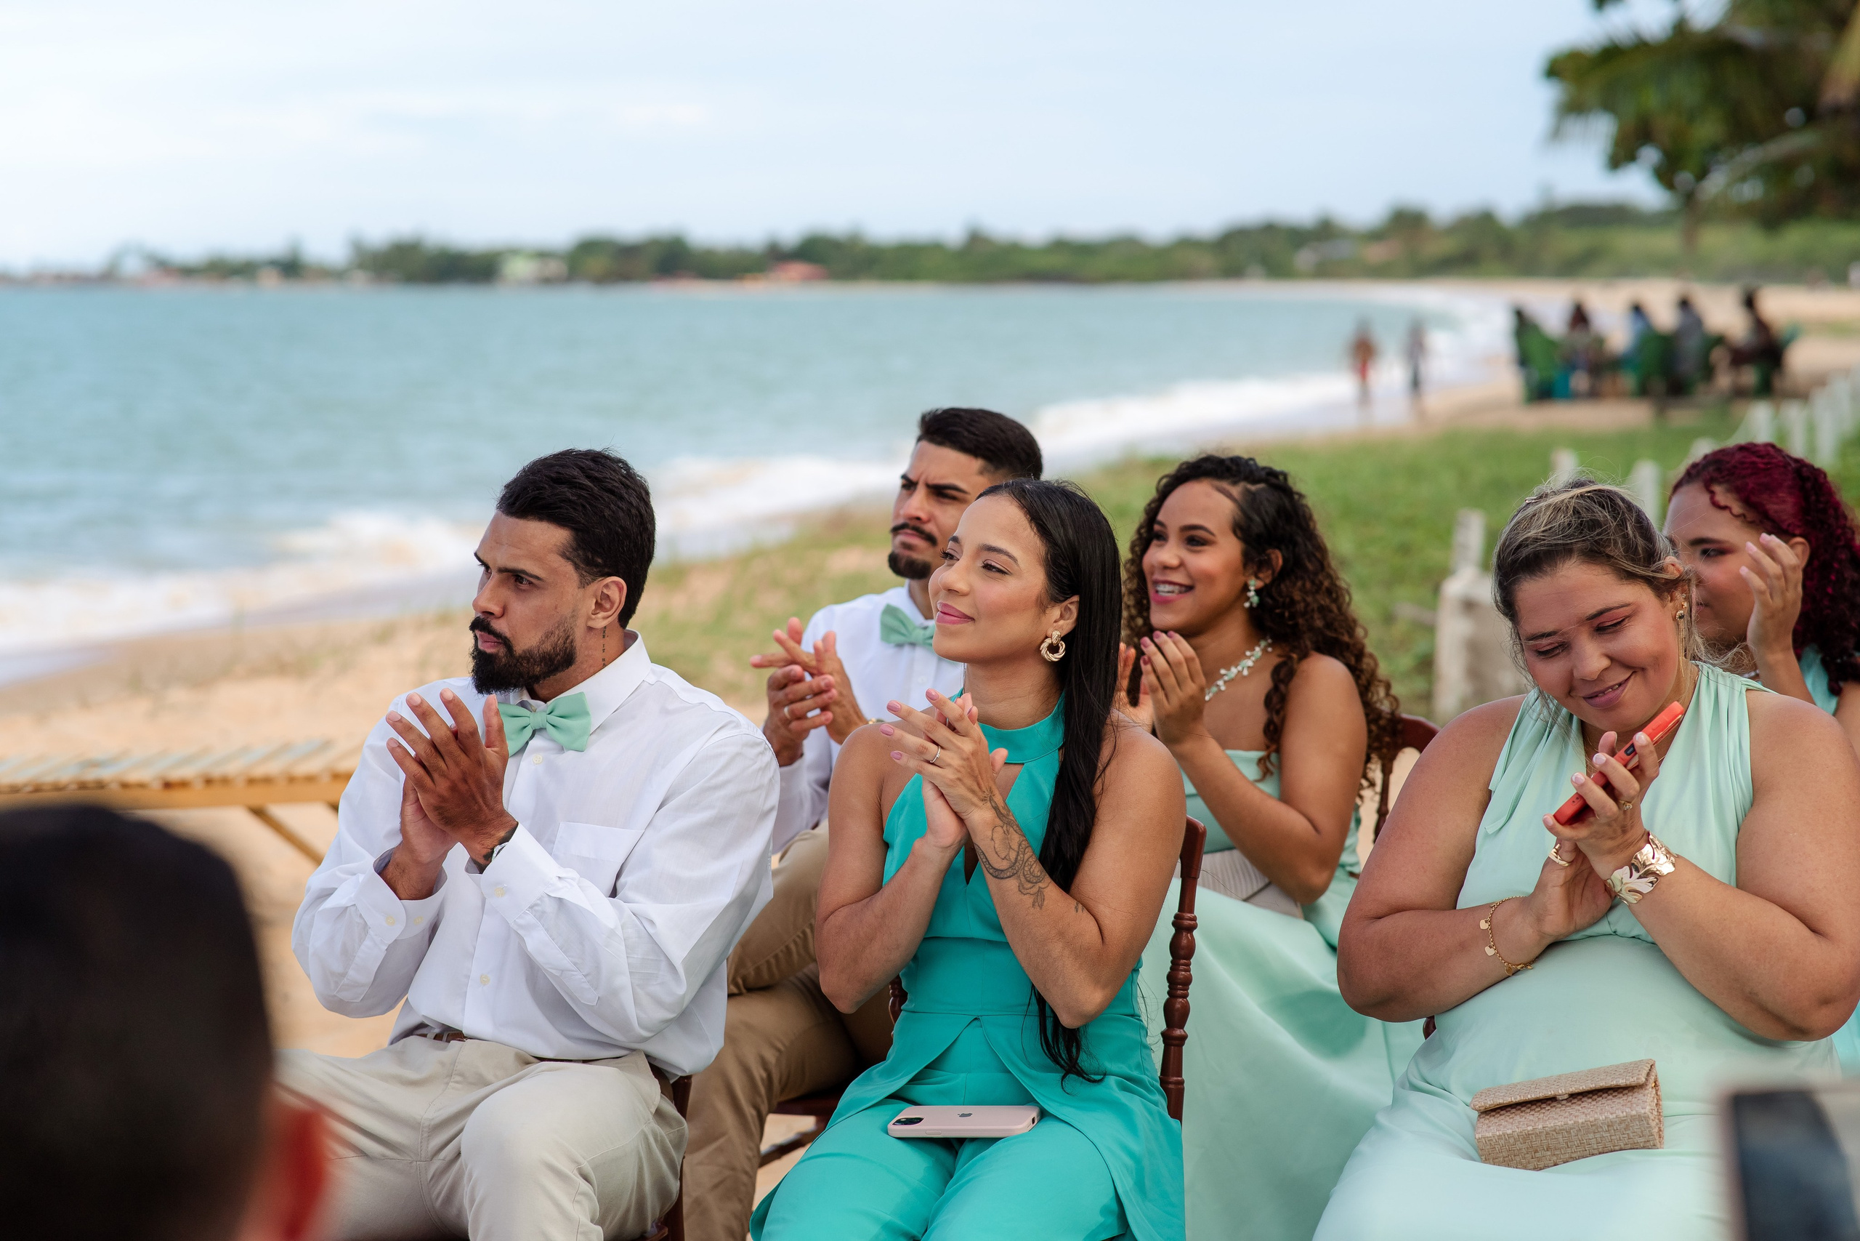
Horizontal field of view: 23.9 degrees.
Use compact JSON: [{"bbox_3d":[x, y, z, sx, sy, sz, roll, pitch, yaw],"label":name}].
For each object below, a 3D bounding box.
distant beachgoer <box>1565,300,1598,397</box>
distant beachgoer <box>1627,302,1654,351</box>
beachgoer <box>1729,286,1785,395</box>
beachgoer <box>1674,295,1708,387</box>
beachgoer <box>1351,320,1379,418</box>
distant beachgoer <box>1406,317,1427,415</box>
[{"bbox_3d":[8.460,-3.520,57.000,0.550,1.253,0.800,0,4,6],"label":"distant beachgoer"},{"bbox_3d":[9.214,-3.520,57.000,0.800,1.216,0.500,3,5,30],"label":"distant beachgoer"},{"bbox_3d":[10.459,-3.528,55.500,0.780,1.349,0.520,0,4,6],"label":"beachgoer"},{"bbox_3d":[9.682,-3.504,56.000,0.780,1.250,0.530,2,5,25],"label":"beachgoer"},{"bbox_3d":[7.359,-4.268,74.500,0.500,1.687,0.380,1,5,11],"label":"beachgoer"},{"bbox_3d":[8.259,-4.286,74.500,0.470,1.675,0.380,1,5,11],"label":"distant beachgoer"}]

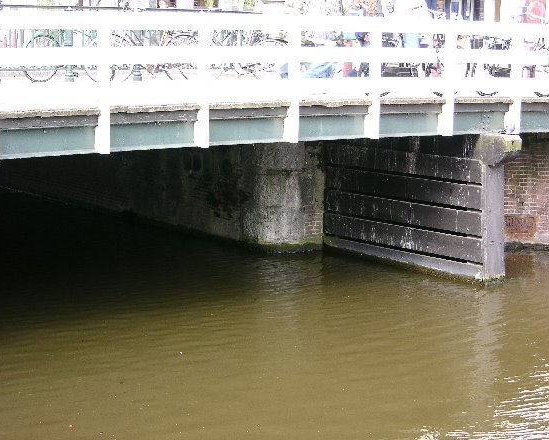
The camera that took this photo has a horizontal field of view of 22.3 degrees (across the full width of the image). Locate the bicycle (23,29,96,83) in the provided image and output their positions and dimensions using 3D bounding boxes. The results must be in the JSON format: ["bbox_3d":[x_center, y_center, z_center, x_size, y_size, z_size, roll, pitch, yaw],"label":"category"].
[{"bbox_3d":[-2.978,-2.584,20.628,1.800,1.080,0.580,-7,11,-40],"label":"bicycle"}]

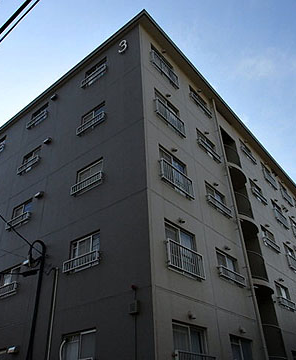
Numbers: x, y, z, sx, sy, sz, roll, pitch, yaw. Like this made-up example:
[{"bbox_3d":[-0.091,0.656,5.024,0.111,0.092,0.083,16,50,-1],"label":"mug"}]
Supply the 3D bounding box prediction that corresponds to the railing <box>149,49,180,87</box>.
[{"bbox_3d":[0.678,-4.506,14.280,0.200,0.680,1.740,-26,-40,31],"label":"railing"}]

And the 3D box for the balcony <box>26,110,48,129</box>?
[{"bbox_3d":[-5.357,-2.913,16.865,1.530,0.290,0.200,-26,-40,31],"label":"balcony"}]

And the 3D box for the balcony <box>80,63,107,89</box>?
[{"bbox_3d":[-2.260,-4.319,14.528,1.458,0.378,0.135,-26,-41,30],"label":"balcony"}]

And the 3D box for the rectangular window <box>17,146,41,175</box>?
[{"bbox_3d":[-5.099,-0.851,15.091,1.420,1.020,0.200,-26,-41,30],"label":"rectangular window"}]

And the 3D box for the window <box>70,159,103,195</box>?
[{"bbox_3d":[-2.046,-0.086,11.838,1.404,1.019,0.219,-26,-40,30],"label":"window"}]

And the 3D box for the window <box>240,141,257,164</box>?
[{"bbox_3d":[5.575,-1.562,19.411,0.200,1.070,1.550,-26,-41,30],"label":"window"}]

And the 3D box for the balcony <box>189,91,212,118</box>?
[{"bbox_3d":[2.544,-3.452,16.285,0.151,0.361,1.853,-26,-40,30],"label":"balcony"}]

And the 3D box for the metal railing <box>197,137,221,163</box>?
[{"bbox_3d":[2.579,-1.204,14.733,0.200,0.300,1.760,-26,-40,31],"label":"metal railing"}]

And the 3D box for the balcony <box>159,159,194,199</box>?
[{"bbox_3d":[0.980,0.005,11.318,0.151,0.717,1.774,-26,-40,30],"label":"balcony"}]

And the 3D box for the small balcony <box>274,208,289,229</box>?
[{"bbox_3d":[7.527,2.243,19.476,0.150,0.720,1.780,-26,-41,30],"label":"small balcony"}]

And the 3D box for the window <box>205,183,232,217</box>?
[{"bbox_3d":[2.686,0.759,13.333,0.176,0.999,1.607,-26,-41,30],"label":"window"}]

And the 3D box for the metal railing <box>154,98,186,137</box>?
[{"bbox_3d":[0.829,-2.203,12.648,0.135,0.743,1.607,-26,-41,30],"label":"metal railing"}]

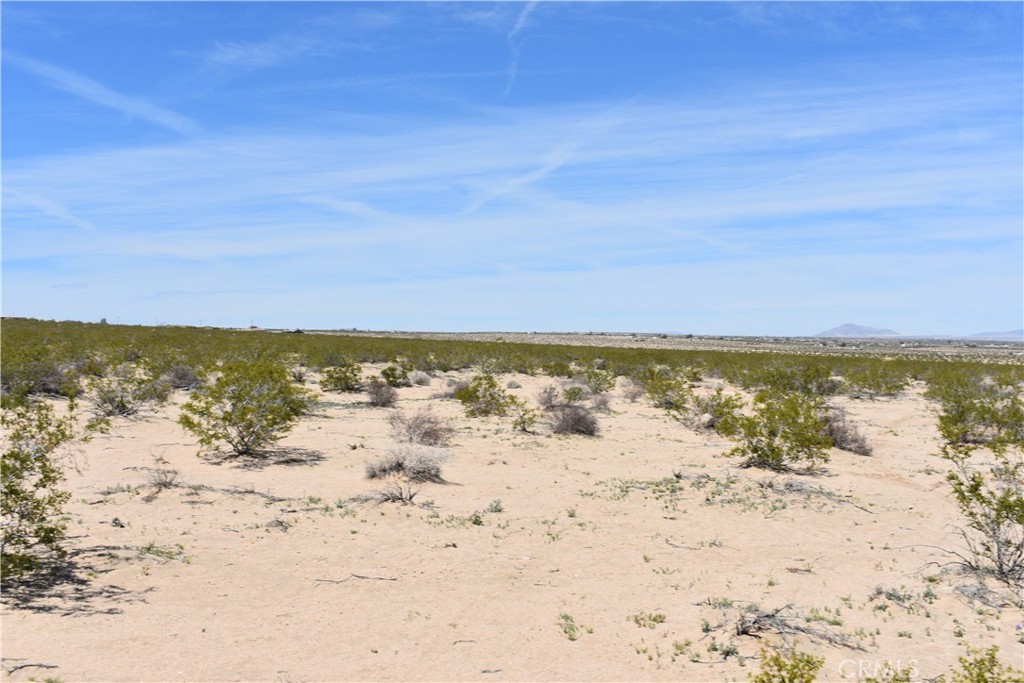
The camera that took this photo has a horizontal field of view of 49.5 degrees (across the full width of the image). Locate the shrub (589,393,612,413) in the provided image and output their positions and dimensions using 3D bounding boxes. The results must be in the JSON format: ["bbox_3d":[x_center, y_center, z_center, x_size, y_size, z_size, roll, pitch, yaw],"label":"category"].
[{"bbox_3d":[2.165,1.474,26.690,0.505,0.445,0.455,1,0,0],"label":"shrub"}]

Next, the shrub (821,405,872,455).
[{"bbox_3d":[4.724,1.235,15.751,0.795,0.653,0.716,0,0,0],"label":"shrub"}]

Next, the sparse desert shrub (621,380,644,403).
[{"bbox_3d":[3.476,1.445,31.739,0.601,0.601,0.541,1,0,0],"label":"sparse desert shrub"}]

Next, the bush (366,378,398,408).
[{"bbox_3d":[-2.893,1.145,24.896,0.696,0.583,0.661,0,0,0],"label":"bush"}]

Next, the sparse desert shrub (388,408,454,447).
[{"bbox_3d":[-1.363,1.299,16.800,0.984,0.568,0.886,1,0,0],"label":"sparse desert shrub"}]

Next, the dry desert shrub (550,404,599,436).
[{"bbox_3d":[1.003,1.268,17.800,0.755,0.498,0.720,0,0,0],"label":"dry desert shrub"}]

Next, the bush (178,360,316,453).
[{"bbox_3d":[-3.568,0.863,14.957,1.820,1.241,1.638,0,0,0],"label":"bush"}]

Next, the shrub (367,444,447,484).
[{"bbox_3d":[-1.198,1.390,12.535,0.915,0.407,0.824,1,0,0],"label":"shrub"}]

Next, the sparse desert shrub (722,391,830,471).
[{"bbox_3d":[3.353,1.095,14.045,1.418,0.924,1.276,0,0,0],"label":"sparse desert shrub"}]

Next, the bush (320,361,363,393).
[{"bbox_3d":[-4.902,1.057,31.894,1.207,0.791,1.087,1,0,0],"label":"bush"}]

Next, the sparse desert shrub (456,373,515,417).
[{"bbox_3d":[-0.552,1.070,22.387,1.130,0.807,0.961,0,0,0],"label":"sparse desert shrub"}]

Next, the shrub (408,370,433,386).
[{"bbox_3d":[-3.115,1.248,37.671,0.798,0.526,0.718,1,0,0],"label":"shrub"}]

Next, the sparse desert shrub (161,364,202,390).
[{"bbox_3d":[-9.306,1.007,31.244,1.183,0.662,1.005,0,0,0],"label":"sparse desert shrub"}]

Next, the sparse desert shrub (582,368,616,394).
[{"bbox_3d":[2.496,1.121,31.077,0.868,0.672,0.782,0,0,0],"label":"sparse desert shrub"}]

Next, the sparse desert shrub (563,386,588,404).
[{"bbox_3d":[1.455,1.257,25.585,0.577,0.438,0.519,0,0,0],"label":"sparse desert shrub"}]

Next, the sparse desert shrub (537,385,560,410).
[{"bbox_3d":[0.817,1.212,24.436,0.507,0.529,0.481,0,0,0],"label":"sparse desert shrub"}]

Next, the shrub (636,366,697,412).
[{"bbox_3d":[4.023,1.226,28.792,1.479,1.103,1.331,1,0,0],"label":"shrub"}]

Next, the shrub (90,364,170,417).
[{"bbox_3d":[-7.071,0.923,20.481,1.495,0.923,1.346,1,0,0],"label":"shrub"}]

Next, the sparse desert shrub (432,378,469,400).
[{"bbox_3d":[-1.520,1.195,27.904,0.956,0.478,0.812,0,0,0],"label":"sparse desert shrub"}]

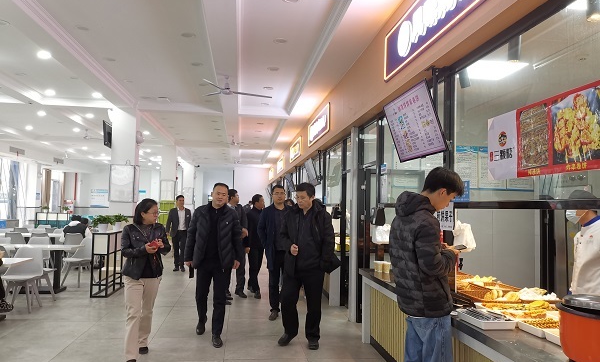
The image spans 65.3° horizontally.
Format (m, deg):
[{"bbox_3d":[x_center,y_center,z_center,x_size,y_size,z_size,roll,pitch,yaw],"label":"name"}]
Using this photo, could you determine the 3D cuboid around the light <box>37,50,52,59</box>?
[{"bbox_3d":[-3.503,-1.730,6.411,0.190,0.060,0.190,2,-3,-7],"label":"light"}]

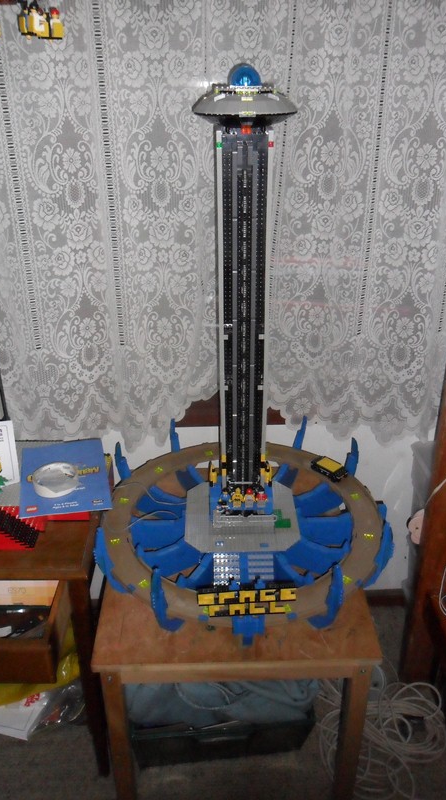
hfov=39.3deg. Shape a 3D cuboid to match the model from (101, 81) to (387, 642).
[{"bbox_3d":[0.038,-0.087,1.104,0.600,0.884,0.600,0,28,1],"label":"model"}]

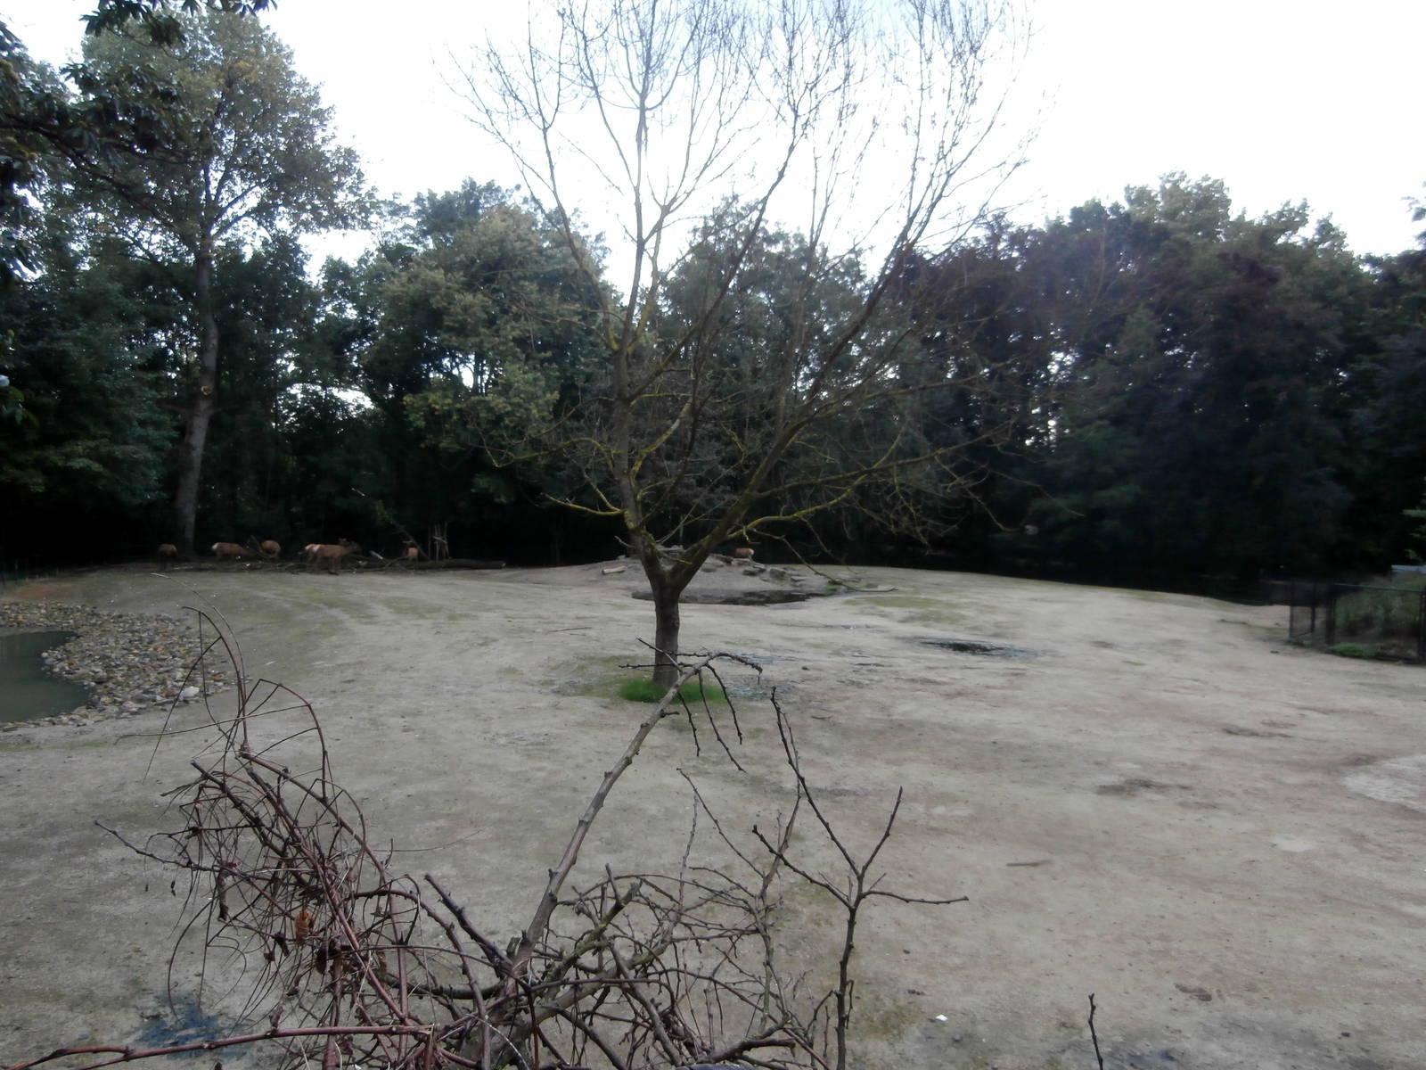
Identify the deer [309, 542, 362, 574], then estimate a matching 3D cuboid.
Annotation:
[{"bbox_3d":[-13.771,0.832,36.000,1.820,1.220,0.480,1,1,-31],"label":"deer"}]

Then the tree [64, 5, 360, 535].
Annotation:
[{"bbox_3d":[-22.715,-11.611,45.000,13.400,24.500,13.000,1,1,-27],"label":"tree"}]

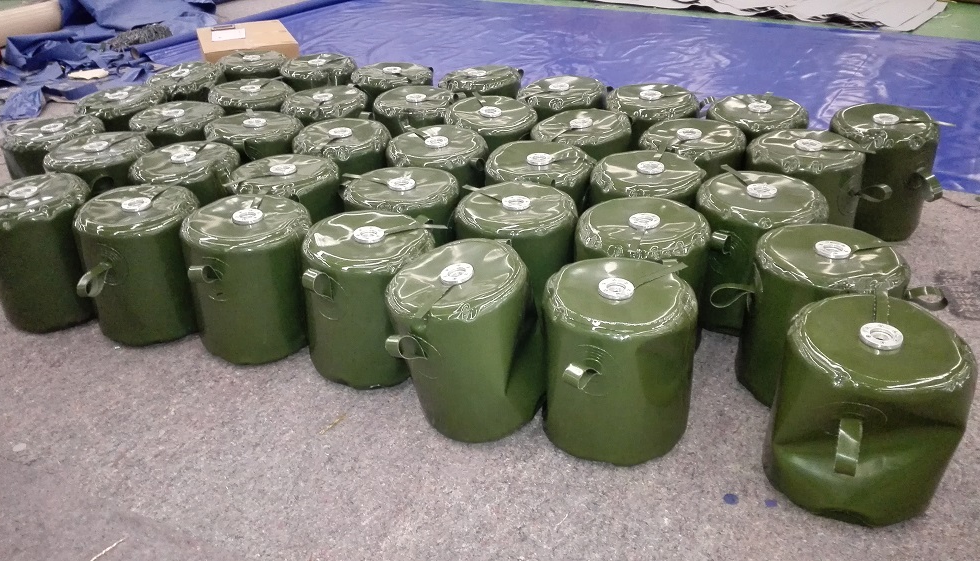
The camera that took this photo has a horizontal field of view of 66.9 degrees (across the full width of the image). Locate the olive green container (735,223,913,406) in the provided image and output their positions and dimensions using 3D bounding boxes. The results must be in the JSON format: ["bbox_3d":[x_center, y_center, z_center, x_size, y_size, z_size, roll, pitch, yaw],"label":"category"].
[{"bbox_3d":[0.915,0.106,2.077,0.385,0.440,0.385,-2,32,0],"label":"olive green container"}]

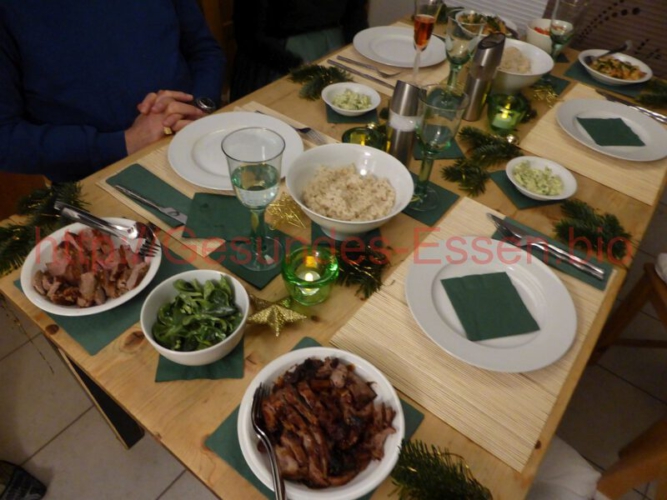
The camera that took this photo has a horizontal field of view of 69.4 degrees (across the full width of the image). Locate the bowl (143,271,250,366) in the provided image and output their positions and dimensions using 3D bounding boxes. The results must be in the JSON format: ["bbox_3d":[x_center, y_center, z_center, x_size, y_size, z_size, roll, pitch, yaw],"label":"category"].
[{"bbox_3d":[-0.194,0.106,0.700,0.145,0.073,0.145,-1,47,-6],"label":"bowl"}]

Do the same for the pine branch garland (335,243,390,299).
[{"bbox_3d":[0.044,0.029,0.796,0.102,0.040,0.108,30,51,21],"label":"pine branch garland"}]

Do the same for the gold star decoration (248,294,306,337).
[{"bbox_3d":[-0.092,0.097,0.754,0.093,0.024,0.088,-6,47,-9],"label":"gold star decoration"}]

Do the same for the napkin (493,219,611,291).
[{"bbox_3d":[0.402,0.000,0.884,0.207,0.006,0.068,30,51,21],"label":"napkin"}]

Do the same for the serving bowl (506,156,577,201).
[{"bbox_3d":[0.419,-0.132,0.990,0.135,0.043,0.135,2,47,-2],"label":"serving bowl"}]

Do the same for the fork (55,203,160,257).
[{"bbox_3d":[-0.369,-0.035,0.772,0.207,0.025,0.032,23,48,15],"label":"fork"}]

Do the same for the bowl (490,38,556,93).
[{"bbox_3d":[0.452,-0.465,1.266,0.216,0.097,0.216,2,47,-3],"label":"bowl"}]

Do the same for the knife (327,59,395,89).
[{"bbox_3d":[0.074,-0.471,1.305,0.225,0.010,0.020,32,52,23],"label":"knife"}]

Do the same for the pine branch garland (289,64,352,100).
[{"bbox_3d":[-0.049,-0.447,1.260,0.147,0.040,0.186,32,52,24],"label":"pine branch garland"}]

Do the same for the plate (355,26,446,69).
[{"bbox_3d":[0.196,-0.600,1.432,0.276,0.021,0.276,2,47,-2],"label":"plate"}]

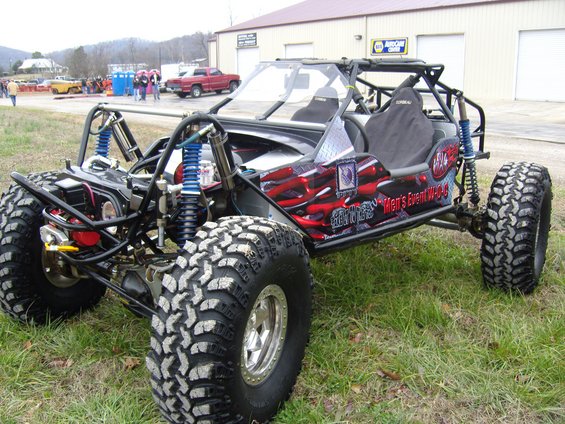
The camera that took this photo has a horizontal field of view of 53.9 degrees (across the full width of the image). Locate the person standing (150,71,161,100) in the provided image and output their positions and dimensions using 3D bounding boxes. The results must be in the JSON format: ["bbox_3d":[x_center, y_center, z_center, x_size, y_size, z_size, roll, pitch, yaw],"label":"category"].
[{"bbox_3d":[-7.532,-7.520,33.000,0.580,1.760,0.400,-3,14,-11],"label":"person standing"}]

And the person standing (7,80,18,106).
[{"bbox_3d":[-17.288,-7.604,35.388,0.600,1.730,0.420,-5,15,-19],"label":"person standing"}]

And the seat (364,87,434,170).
[{"bbox_3d":[0.695,-0.392,3.854,0.680,0.930,0.560,-4,13,-43],"label":"seat"}]

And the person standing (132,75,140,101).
[{"bbox_3d":[-8.947,-7.565,33.806,0.500,1.580,0.360,-3,14,-10],"label":"person standing"}]

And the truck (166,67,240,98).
[{"bbox_3d":[-5.350,-8.886,38.070,5.250,1.880,2.000,-15,19,-42],"label":"truck"}]

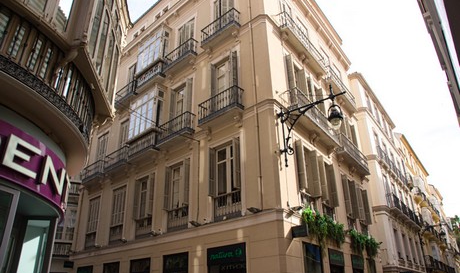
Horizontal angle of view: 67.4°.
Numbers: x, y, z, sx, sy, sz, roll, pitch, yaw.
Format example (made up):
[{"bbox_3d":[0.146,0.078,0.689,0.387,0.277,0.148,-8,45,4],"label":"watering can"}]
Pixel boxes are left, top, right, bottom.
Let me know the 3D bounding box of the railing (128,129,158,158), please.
[{"bbox_3d":[-4.772,0.479,18.999,2.380,1.040,0.520,-22,-32,38],"label":"railing"}]

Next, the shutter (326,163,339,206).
[{"bbox_3d":[4.839,2.313,16.274,0.333,2.058,0.080,-19,-30,32],"label":"shutter"}]

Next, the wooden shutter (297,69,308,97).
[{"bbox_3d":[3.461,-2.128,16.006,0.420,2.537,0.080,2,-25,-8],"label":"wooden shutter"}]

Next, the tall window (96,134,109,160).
[{"bbox_3d":[-8.269,1.148,22.207,1.416,2.561,0.153,-23,-32,38],"label":"tall window"}]

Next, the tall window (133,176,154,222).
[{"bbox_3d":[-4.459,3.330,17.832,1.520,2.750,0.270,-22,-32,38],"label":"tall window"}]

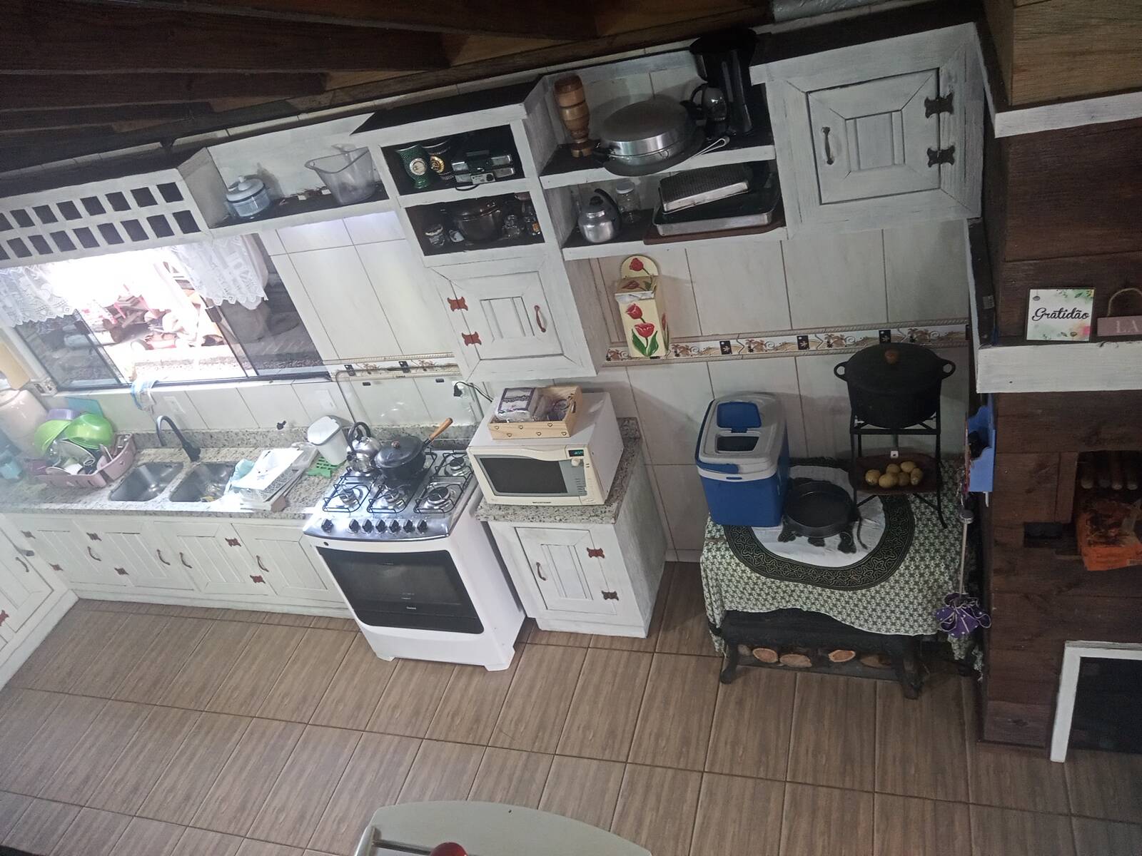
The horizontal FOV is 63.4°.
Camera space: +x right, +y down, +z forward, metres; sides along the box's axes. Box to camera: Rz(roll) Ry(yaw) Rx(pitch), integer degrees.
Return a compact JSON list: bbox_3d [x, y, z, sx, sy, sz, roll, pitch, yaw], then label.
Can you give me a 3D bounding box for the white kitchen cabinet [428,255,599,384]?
[{"bbox_3d":[-0.204,-0.496,3.771,0.589,0.553,0.240,-1,39,22],"label":"white kitchen cabinet"}]

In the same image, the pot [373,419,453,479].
[{"bbox_3d":[-0.693,0.091,4.182,0.385,0.175,0.230,-19,35,0],"label":"pot"}]

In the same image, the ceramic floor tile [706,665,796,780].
[{"bbox_3d":[0.754,1.185,3.793,0.316,0.010,0.554,-1,39,22],"label":"ceramic floor tile"}]

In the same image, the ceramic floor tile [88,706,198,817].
[{"bbox_3d":[-2.064,1.607,4.492,0.316,0.010,0.554,-1,39,22],"label":"ceramic floor tile"}]

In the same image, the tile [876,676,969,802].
[{"bbox_3d":[1.346,1.168,3.552,0.320,0.010,0.559,-2,39,22],"label":"tile"}]

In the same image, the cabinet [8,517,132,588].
[{"bbox_3d":[-2.875,0.586,5.599,0.540,0.620,0.475,-1,39,22],"label":"cabinet"}]

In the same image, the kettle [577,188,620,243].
[{"bbox_3d":[0.092,-0.769,3.287,0.135,0.185,0.175,-40,40,-27],"label":"kettle"}]

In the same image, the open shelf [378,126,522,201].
[{"bbox_3d":[-0.382,-0.999,3.323,0.527,0.215,0.237,-2,39,22],"label":"open shelf"}]

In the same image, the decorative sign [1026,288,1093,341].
[{"bbox_3d":[1.264,-0.292,2.387,0.148,0.146,0.012,5,30,27],"label":"decorative sign"}]

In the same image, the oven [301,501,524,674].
[{"bbox_3d":[-0.672,0.639,4.497,0.740,0.900,0.605,-1,39,22],"label":"oven"}]

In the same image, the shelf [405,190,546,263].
[{"bbox_3d":[-0.315,-0.807,3.466,0.522,0.228,0.237,-2,39,22],"label":"shelf"}]

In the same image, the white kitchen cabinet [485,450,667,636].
[{"bbox_3d":[0.070,0.565,4.530,0.598,0.776,0.496,-1,39,22],"label":"white kitchen cabinet"}]

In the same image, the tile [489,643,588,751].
[{"bbox_3d":[-0.133,1.208,4.160,0.316,0.010,0.554,-1,39,22],"label":"tile"}]

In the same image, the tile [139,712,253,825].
[{"bbox_3d":[-1.856,1.679,4.587,0.332,0.010,0.582,-1,39,22],"label":"tile"}]

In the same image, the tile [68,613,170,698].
[{"bbox_3d":[-2.548,1.293,5.243,0.326,0.010,0.570,-1,39,22],"label":"tile"}]

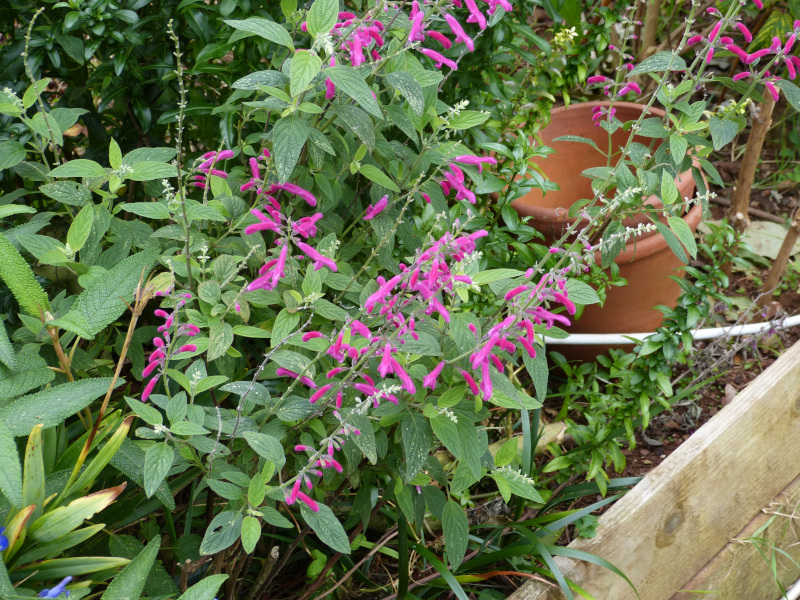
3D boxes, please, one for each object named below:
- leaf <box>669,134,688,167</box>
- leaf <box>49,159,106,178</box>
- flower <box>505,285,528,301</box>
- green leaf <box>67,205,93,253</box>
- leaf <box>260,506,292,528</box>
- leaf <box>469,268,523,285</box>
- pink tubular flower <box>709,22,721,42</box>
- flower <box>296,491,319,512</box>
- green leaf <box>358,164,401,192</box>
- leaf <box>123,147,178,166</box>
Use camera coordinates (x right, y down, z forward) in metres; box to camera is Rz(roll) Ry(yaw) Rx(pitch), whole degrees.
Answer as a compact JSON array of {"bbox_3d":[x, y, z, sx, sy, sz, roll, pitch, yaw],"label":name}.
[{"bbox_3d":[0.333,-0.179,1.880,0.023,0.009,0.045,4,64,2],"label":"leaf"},{"bbox_3d":[-0.345,-0.141,1.680,0.061,0.010,0.025,-3,41,-5],"label":"leaf"},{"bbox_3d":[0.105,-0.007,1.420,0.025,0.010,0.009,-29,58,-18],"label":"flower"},{"bbox_3d":[-0.339,-0.075,1.660,0.022,0.009,0.056,23,73,-12],"label":"green leaf"},{"bbox_3d":[-0.124,0.219,1.580,0.038,0.007,0.018,27,44,12],"label":"leaf"},{"bbox_3d":[0.091,-0.022,1.480,0.050,0.009,0.021,-13,32,-9],"label":"leaf"},{"bbox_3d":[0.356,-0.303,1.780,0.010,0.027,0.009,17,16,-44],"label":"pink tubular flower"},{"bbox_3d":[-0.084,0.182,1.420,0.027,0.010,0.009,42,63,17],"label":"flower"},{"bbox_3d":[-0.021,-0.126,1.630,0.053,0.009,0.022,33,42,11],"label":"green leaf"},{"bbox_3d":[-0.258,-0.147,1.620,0.056,0.009,0.027,-9,38,-8],"label":"leaf"}]

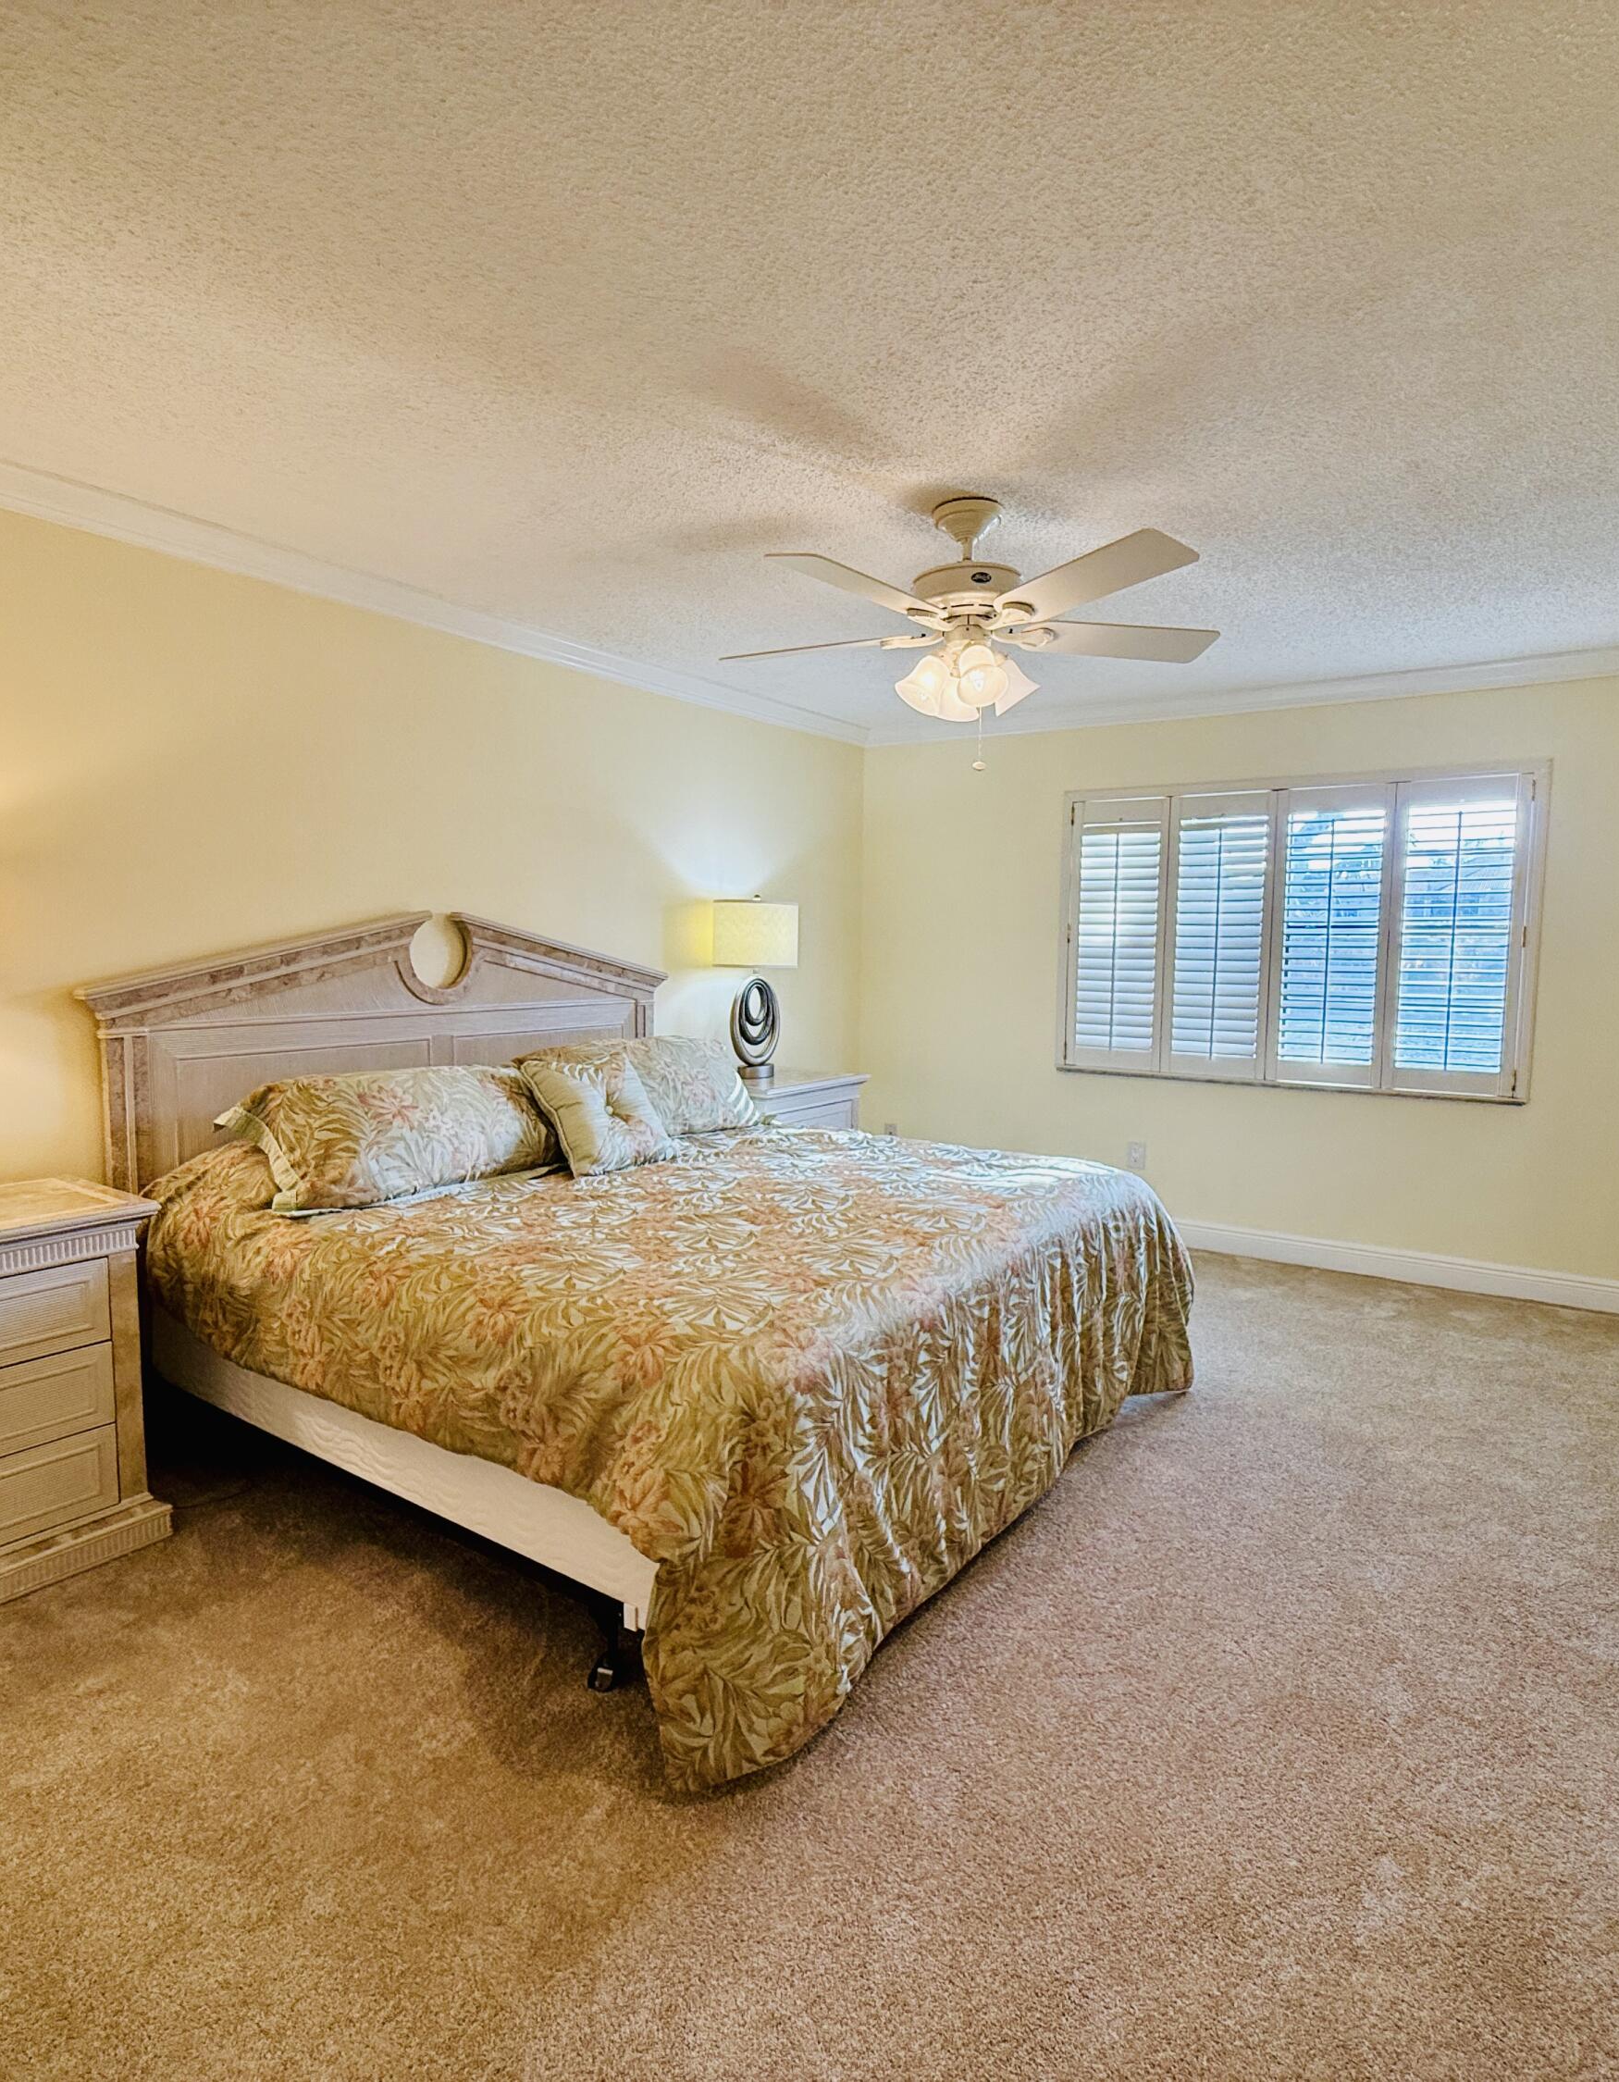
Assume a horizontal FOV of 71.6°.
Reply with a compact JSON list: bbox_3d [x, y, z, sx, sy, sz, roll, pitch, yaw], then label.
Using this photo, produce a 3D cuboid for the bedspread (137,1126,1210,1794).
[{"bbox_3d":[-0.327,0.734,3.129,2.030,0.690,2.110,4,6,34],"label":"bedspread"}]

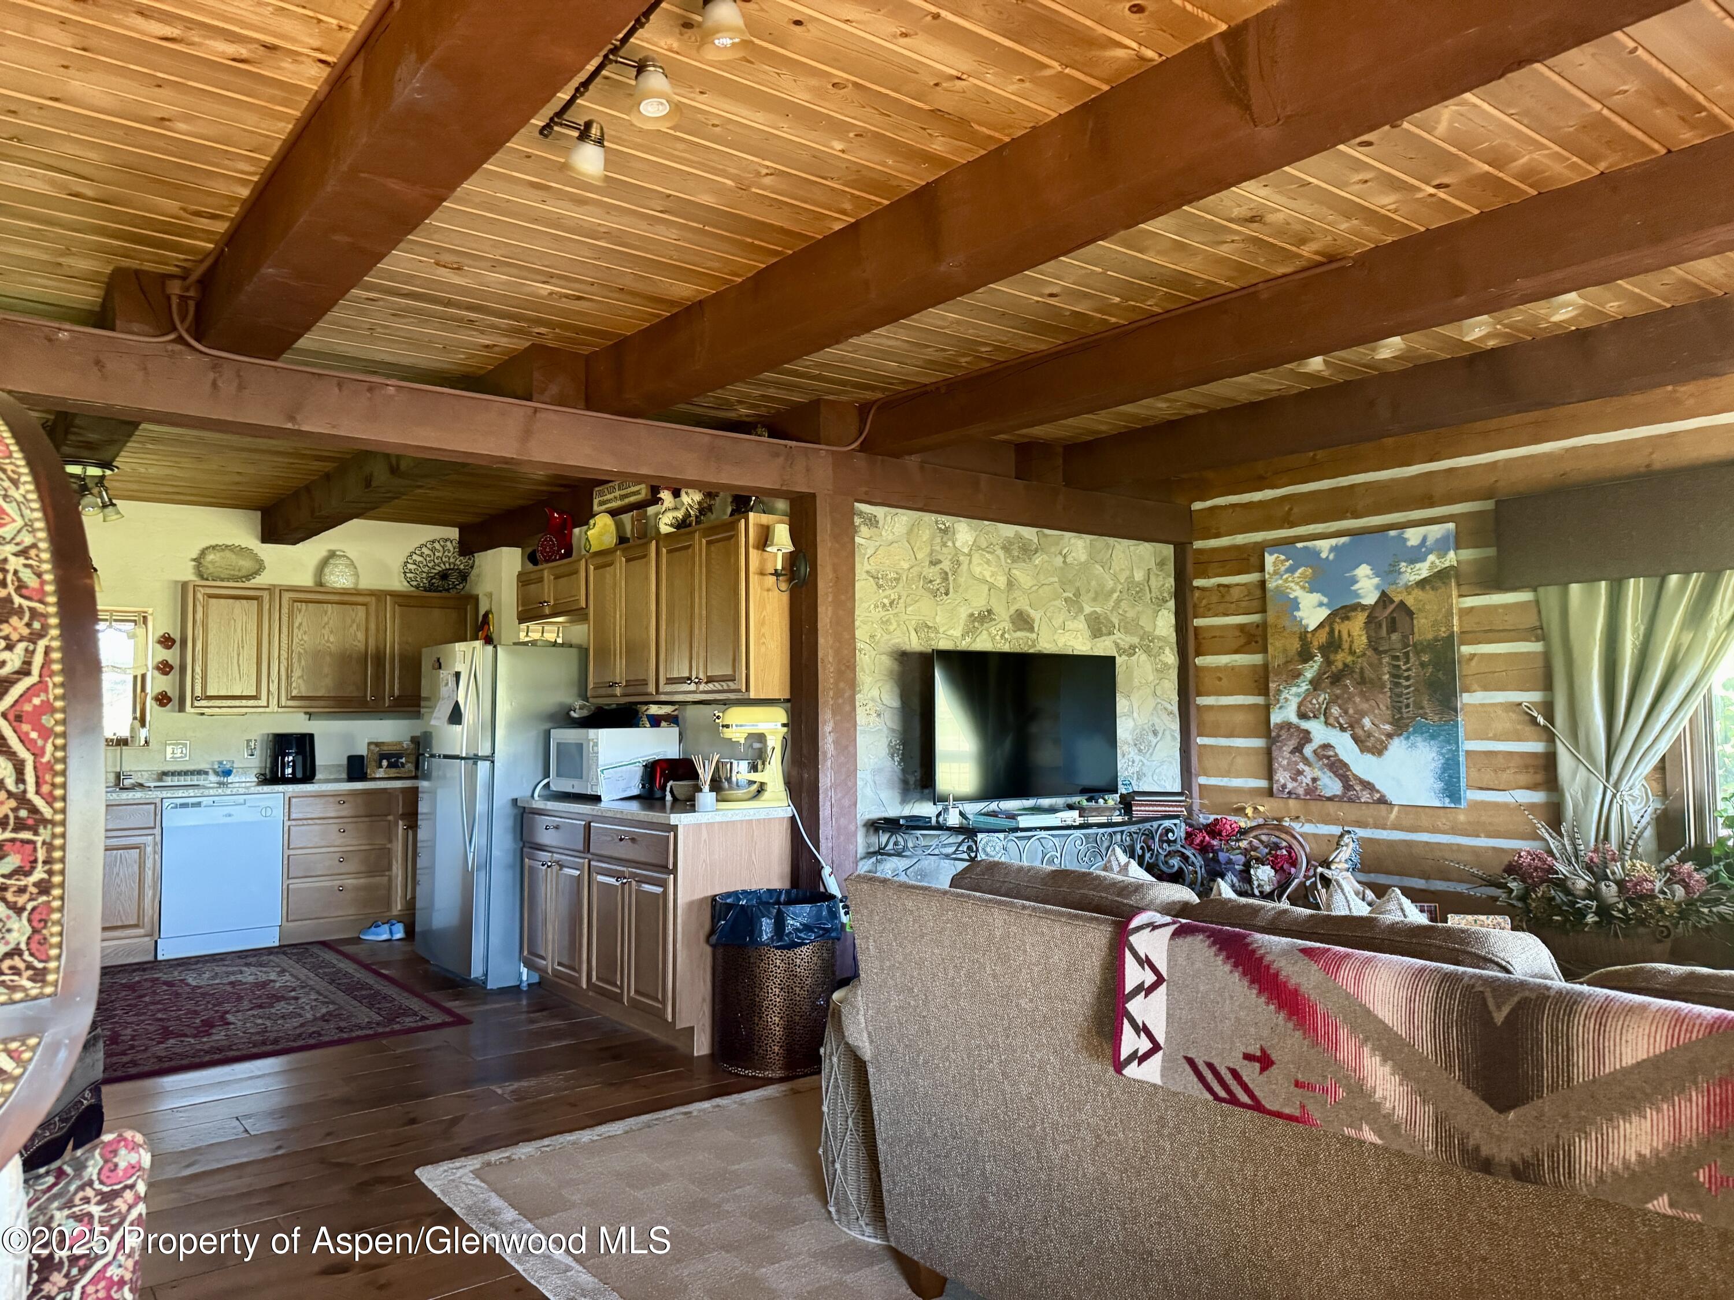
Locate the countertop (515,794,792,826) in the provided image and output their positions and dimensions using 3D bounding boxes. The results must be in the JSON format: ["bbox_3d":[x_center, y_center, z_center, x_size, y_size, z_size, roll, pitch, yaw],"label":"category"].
[{"bbox_3d":[-0.971,0.699,5.384,0.650,0.040,1.590,2,-4,-39],"label":"countertop"}]

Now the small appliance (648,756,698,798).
[{"bbox_3d":[-0.931,0.602,5.668,0.270,0.190,0.180,2,-4,-39],"label":"small appliance"}]

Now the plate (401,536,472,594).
[{"bbox_3d":[-2.843,-0.559,8.028,0.460,0.400,0.130,0,-3,-16],"label":"plate"}]

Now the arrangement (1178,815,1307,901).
[{"bbox_3d":[1.780,0.992,5.618,0.420,0.480,0.500,2,-4,-39],"label":"arrangement"}]

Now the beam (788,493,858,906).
[{"bbox_3d":[-0.176,0.474,4.936,0.197,2.180,0.190,2,-4,-39],"label":"beam"}]

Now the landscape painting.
[{"bbox_3d":[2.280,0.089,5.575,0.040,1.228,0.918,2,-4,-39],"label":"landscape painting"}]

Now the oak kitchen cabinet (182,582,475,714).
[{"bbox_3d":[-3.349,0.011,7.573,1.690,0.760,0.310,2,-4,-39],"label":"oak kitchen cabinet"}]

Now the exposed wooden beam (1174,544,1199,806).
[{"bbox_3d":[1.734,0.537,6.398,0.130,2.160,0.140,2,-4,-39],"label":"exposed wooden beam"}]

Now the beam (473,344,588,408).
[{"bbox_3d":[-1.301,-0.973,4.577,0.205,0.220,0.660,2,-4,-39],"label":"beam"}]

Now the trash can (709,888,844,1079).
[{"bbox_3d":[-0.339,1.226,4.510,0.455,0.630,0.455,-1,-3,0],"label":"trash can"}]

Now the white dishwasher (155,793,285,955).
[{"bbox_3d":[-3.798,1.274,6.969,0.605,0.865,0.600,2,-4,-39],"label":"white dishwasher"}]

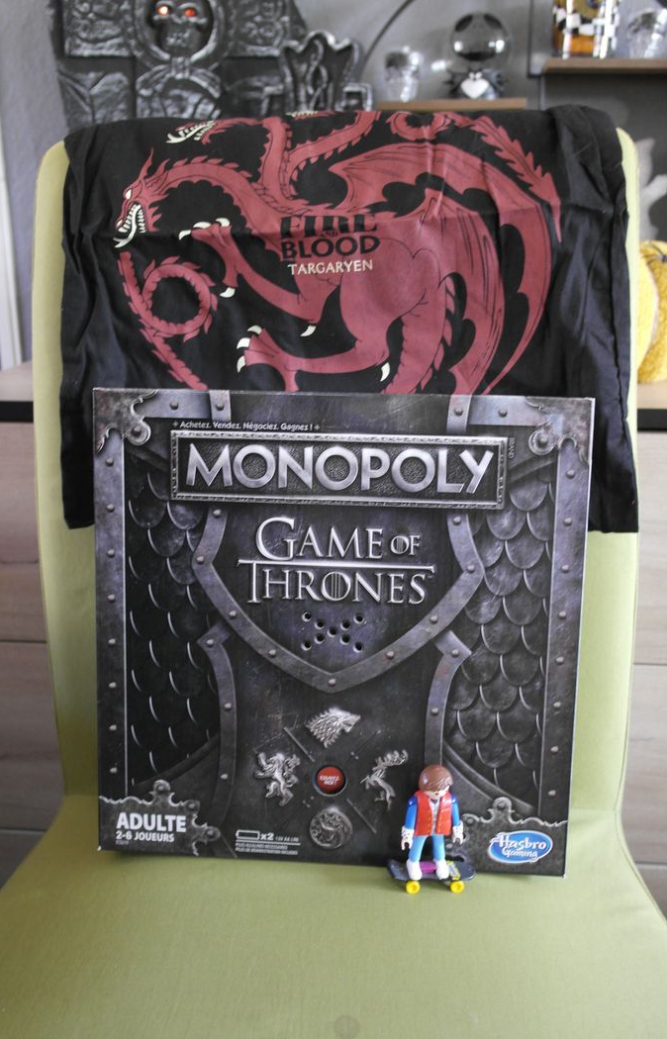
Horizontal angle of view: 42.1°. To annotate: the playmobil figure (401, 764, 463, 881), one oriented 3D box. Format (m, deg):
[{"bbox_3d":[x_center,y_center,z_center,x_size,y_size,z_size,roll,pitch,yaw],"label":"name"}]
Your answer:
[{"bbox_3d":[0.061,0.182,0.534,0.036,0.072,0.021,-2,14,-7],"label":"playmobil figure"}]

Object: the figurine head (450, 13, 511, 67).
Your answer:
[{"bbox_3d":[0.217,-0.709,1.280,0.089,0.079,0.087,3,15,12],"label":"figurine head"}]

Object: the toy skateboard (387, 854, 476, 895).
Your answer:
[{"bbox_3d":[0.062,0.222,0.541,0.054,0.014,0.019,-1,14,-3],"label":"toy skateboard"}]

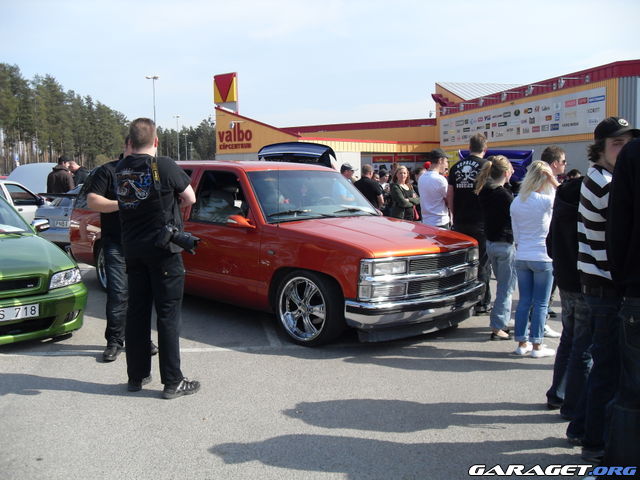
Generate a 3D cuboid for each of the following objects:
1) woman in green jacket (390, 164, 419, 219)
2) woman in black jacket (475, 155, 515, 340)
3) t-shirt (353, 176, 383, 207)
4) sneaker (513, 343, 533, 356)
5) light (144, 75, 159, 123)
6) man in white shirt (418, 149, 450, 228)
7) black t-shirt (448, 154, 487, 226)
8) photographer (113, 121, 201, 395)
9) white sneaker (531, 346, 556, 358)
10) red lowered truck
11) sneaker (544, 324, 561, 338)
[{"bbox_3d":[1.147,-0.245,8.628,0.480,1.650,0.360,-4,8,-30],"label":"woman in green jacket"},{"bbox_3d":[1.614,0.071,5.695,0.420,1.670,0.340,4,8,33],"label":"woman in black jacket"},{"bbox_3d":[0.779,-0.698,10.200,0.500,0.700,0.320,3,7,23],"label":"t-shirt"},{"bbox_3d":[1.690,0.896,5.283,0.095,0.100,0.250,6,9,40],"label":"sneaker"},{"bbox_3d":[-16.226,-10.768,61.178,1.450,10.500,0.400,-2,7,-15],"label":"light"},{"bbox_3d":[1.371,-0.204,7.575,0.460,1.810,0.380,6,9,43],"label":"man in white shirt"},{"bbox_3d":[1.577,-0.518,6.720,0.480,0.750,0.300,2,7,16],"label":"black t-shirt"},{"bbox_3d":[-1.107,0.140,4.216,0.560,1.850,0.440,2,7,19],"label":"photographer"},{"bbox_3d":[1.851,0.907,5.199,0.250,0.100,0.095,-3,7,-24],"label":"white sneaker"},{"bbox_3d":[-0.835,-0.095,7.294,5.420,1.630,1.980,6,9,41],"label":"red lowered truck"},{"bbox_3d":[2.103,0.833,5.805,0.280,0.110,0.100,3,7,21],"label":"sneaker"}]

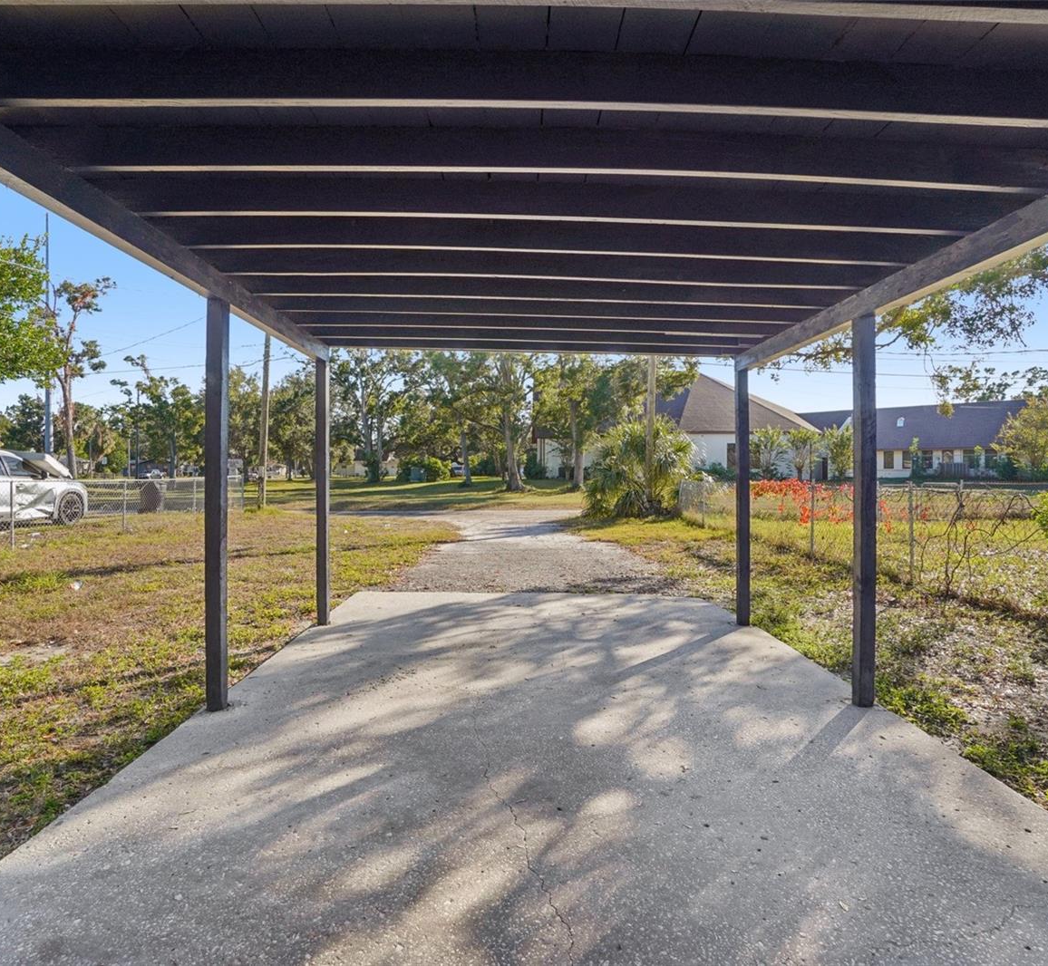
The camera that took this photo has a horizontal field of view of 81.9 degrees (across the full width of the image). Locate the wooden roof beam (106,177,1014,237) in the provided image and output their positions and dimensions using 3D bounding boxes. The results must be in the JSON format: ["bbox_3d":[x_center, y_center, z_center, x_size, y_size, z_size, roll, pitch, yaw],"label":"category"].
[{"bbox_3d":[0.145,-1.232,2.668,4.200,0.140,0.040,1,1,-1],"label":"wooden roof beam"}]

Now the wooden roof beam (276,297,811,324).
[{"bbox_3d":[0.101,-1.274,4.320,4.000,0.145,0.041,1,1,-1],"label":"wooden roof beam"}]

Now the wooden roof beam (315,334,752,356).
[{"bbox_3d":[0.091,-1.294,5.538,4.000,0.145,0.041,1,1,-1],"label":"wooden roof beam"}]

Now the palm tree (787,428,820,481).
[{"bbox_3d":[20.386,-2.083,44.000,2.390,3.920,2.390,0,1,-1],"label":"palm tree"}]

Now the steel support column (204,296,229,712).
[{"bbox_3d":[-1.772,0.131,3.510,0.089,2.360,0.089,0,1,-1],"label":"steel support column"}]

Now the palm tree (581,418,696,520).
[{"bbox_3d":[3.820,-0.460,19.800,3.500,3.200,3.300,0,1,0],"label":"palm tree"}]

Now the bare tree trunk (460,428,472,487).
[{"bbox_3d":[-4.590,-2.070,48.000,0.950,4.650,0.750,0,1,0],"label":"bare tree trunk"}]

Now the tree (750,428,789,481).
[{"bbox_3d":[17.869,-2.145,44.000,2.970,3.960,2.970,0,1,-1],"label":"tree"}]

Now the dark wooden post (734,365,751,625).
[{"bbox_3d":[2.021,0.138,5.542,0.090,2.334,0.090,0,1,-1],"label":"dark wooden post"}]

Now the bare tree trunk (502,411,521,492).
[{"bbox_3d":[-0.890,-2.260,43.000,1.250,5.800,1.000,0,1,0],"label":"bare tree trunk"}]

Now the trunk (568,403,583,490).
[{"bbox_3d":[3.020,-2.198,35.000,0.800,5.200,0.700,0,1,-1],"label":"trunk"}]

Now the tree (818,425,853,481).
[{"bbox_3d":[22.986,-2.165,44.000,2.810,4.080,2.810,0,1,-1],"label":"tree"}]

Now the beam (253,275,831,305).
[{"bbox_3d":[0.115,-1.257,3.885,4.200,0.140,0.040,1,1,-1],"label":"beam"}]

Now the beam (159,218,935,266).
[{"bbox_3d":[0.131,-1.265,3.102,4.000,0.145,0.041,1,1,-1],"label":"beam"}]

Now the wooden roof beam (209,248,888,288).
[{"bbox_3d":[0.128,-1.257,3.480,4.200,0.140,0.040,1,1,-1],"label":"wooden roof beam"}]

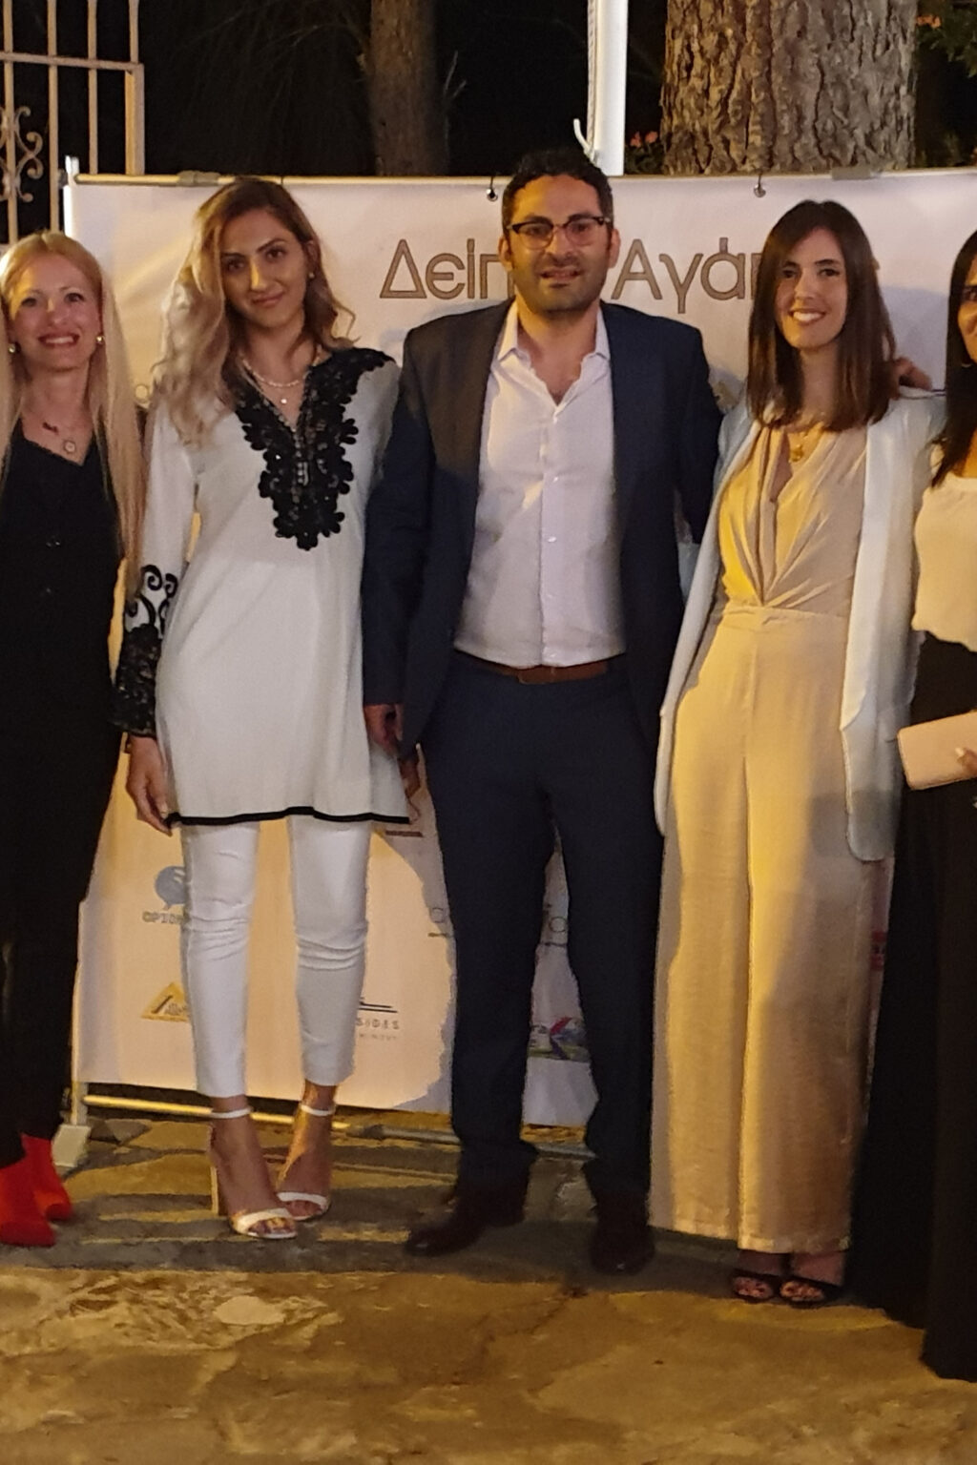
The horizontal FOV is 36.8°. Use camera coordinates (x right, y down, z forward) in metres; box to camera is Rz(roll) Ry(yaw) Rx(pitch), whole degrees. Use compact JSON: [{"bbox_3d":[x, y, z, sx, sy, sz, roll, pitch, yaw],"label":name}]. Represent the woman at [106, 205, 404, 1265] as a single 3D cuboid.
[{"bbox_3d":[-0.387,-0.026,2.490,0.500,1.760,0.340,-2,8,-16],"label":"woman"}]

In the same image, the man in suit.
[{"bbox_3d":[0.083,-0.020,2.378,0.580,1.780,0.350,0,7,0],"label":"man in suit"}]

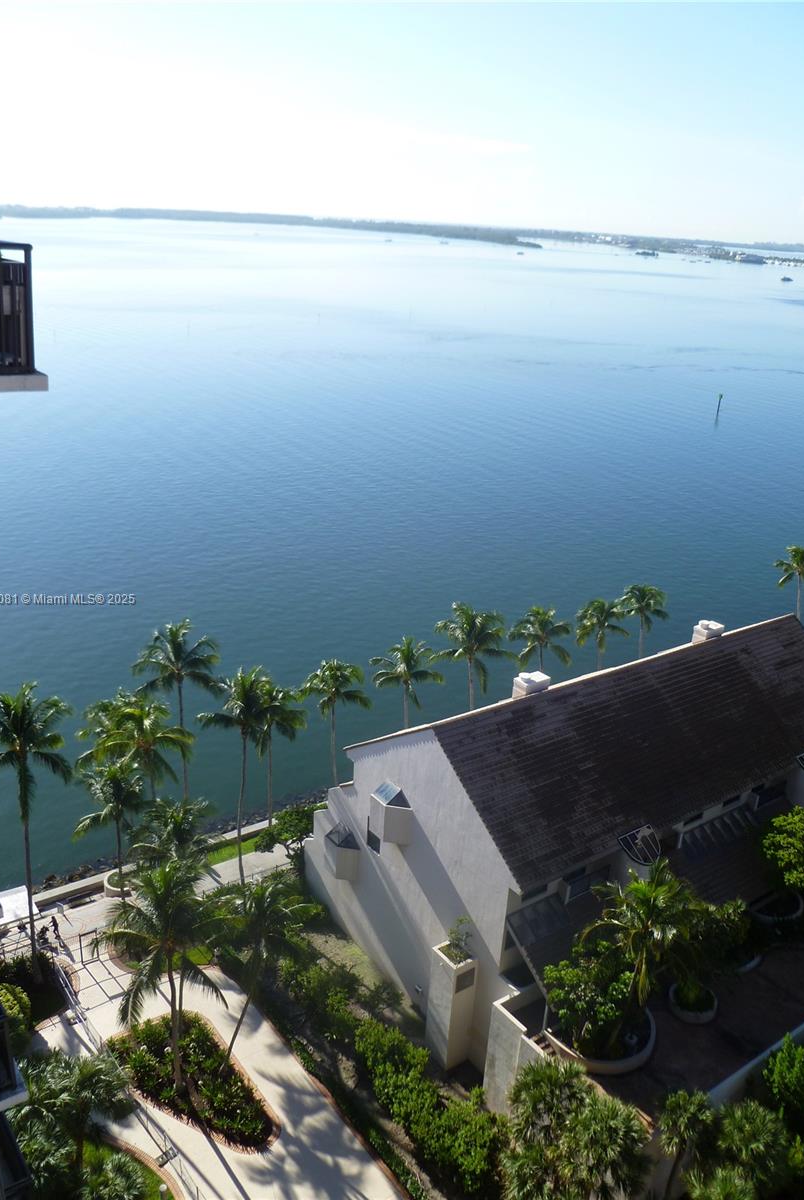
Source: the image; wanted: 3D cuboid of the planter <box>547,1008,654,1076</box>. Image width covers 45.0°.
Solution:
[{"bbox_3d":[10.088,21.792,49.408,5.400,0.780,5.200,3,21,0],"label":"planter"}]

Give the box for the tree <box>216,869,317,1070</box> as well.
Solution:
[{"bbox_3d":[-7.449,19.795,51.986,5.890,11.020,5.890,3,21,0],"label":"tree"}]

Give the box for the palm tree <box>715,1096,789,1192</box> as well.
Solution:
[{"bbox_3d":[15.546,25.196,43.637,3.290,6.980,3.290,3,21,0],"label":"palm tree"}]

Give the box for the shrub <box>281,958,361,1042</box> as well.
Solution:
[{"bbox_3d":[-4.736,23.179,56.775,2.500,1.500,3.700,-12,26,-33],"label":"shrub"}]

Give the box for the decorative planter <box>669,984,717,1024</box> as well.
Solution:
[{"bbox_3d":[15.419,21.278,51.422,2.600,0.740,2.600,3,21,0],"label":"decorative planter"}]

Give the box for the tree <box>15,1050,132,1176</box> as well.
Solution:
[{"bbox_3d":[-14.810,23.484,44.120,5.290,7.310,5.290,3,21,0],"label":"tree"}]

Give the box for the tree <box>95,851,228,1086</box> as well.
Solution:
[{"bbox_3d":[-11.549,18.826,47.881,6.180,13.570,6.180,3,21,0],"label":"tree"}]

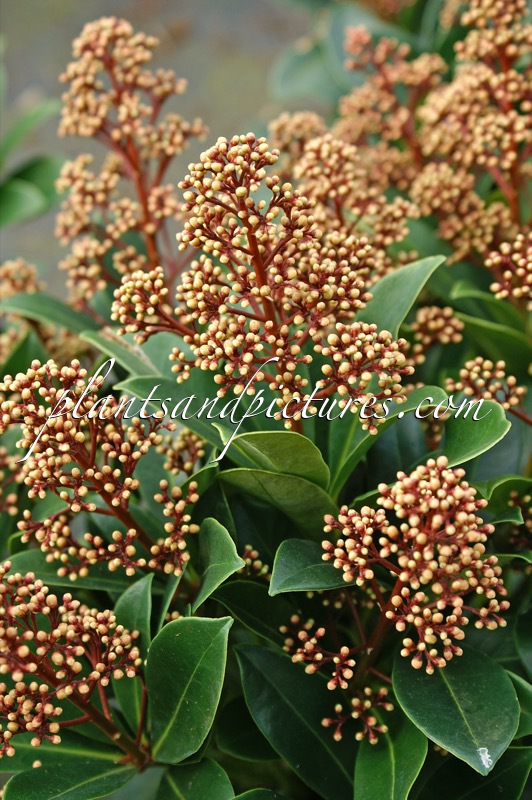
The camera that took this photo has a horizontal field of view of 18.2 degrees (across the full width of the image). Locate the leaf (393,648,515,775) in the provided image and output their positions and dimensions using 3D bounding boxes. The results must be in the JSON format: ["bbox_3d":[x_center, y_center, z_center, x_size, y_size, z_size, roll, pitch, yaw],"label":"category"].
[{"bbox_3d":[0.070,0.113,0.625,0.041,0.012,0.062,-19,53,-7],"label":"leaf"}]

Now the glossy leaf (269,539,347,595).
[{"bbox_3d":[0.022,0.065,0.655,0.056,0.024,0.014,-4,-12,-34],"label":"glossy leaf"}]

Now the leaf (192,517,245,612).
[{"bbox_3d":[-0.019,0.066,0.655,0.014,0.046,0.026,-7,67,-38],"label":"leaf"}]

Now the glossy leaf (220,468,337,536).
[{"bbox_3d":[0.005,0.042,0.680,0.060,0.026,0.015,22,-14,-30],"label":"glossy leaf"}]

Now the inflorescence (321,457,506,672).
[{"bbox_3d":[0.057,0.063,0.630,0.069,0.074,0.062,8,27,0],"label":"inflorescence"}]

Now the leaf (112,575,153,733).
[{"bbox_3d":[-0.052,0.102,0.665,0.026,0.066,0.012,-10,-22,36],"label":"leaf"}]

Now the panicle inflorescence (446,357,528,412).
[{"bbox_3d":[0.087,-0.006,0.660,0.032,0.024,0.028,0,20,0],"label":"panicle inflorescence"}]

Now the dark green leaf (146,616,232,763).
[{"bbox_3d":[-0.029,0.111,0.640,0.033,0.064,0.012,28,-22,-4],"label":"dark green leaf"}]

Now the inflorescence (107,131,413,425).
[{"bbox_3d":[-0.002,-0.046,0.630,0.114,0.106,0.095,0,20,0],"label":"inflorescence"}]

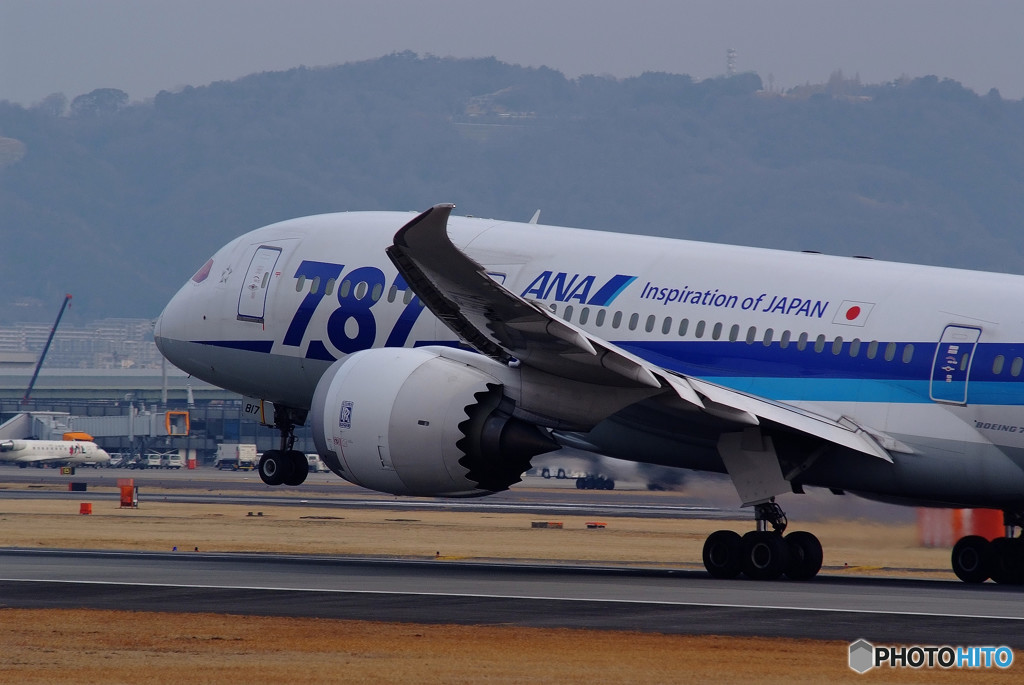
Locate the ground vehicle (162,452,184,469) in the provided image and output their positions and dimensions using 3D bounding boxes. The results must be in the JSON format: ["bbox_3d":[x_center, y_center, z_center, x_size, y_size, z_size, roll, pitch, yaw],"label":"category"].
[{"bbox_3d":[-43.061,15.116,1085.000,1.580,1.900,3.700,1,-1,-18],"label":"ground vehicle"}]

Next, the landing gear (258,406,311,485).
[{"bbox_3d":[-6.402,2.914,239.300,1.120,2.200,1.080,7,4,44],"label":"landing gear"}]

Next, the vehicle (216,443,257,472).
[{"bbox_3d":[-34.276,14.296,1060.000,2.300,3.200,6.900,1,-1,-24],"label":"vehicle"}]

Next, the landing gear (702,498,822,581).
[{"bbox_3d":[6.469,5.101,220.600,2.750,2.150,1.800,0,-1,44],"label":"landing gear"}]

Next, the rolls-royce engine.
[{"bbox_3d":[-1.440,2.261,221.497,7.200,3.800,3.750,10,6,44],"label":"rolls-royce engine"}]

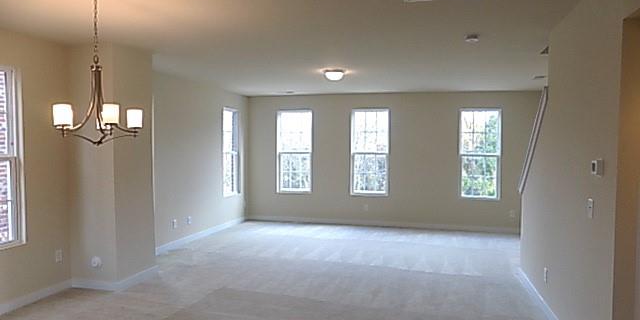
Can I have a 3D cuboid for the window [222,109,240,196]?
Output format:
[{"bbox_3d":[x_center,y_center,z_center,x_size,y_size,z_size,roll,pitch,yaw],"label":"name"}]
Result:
[{"bbox_3d":[-1.851,-0.157,8.759,0.110,1.810,0.790,1,2,15],"label":"window"}]

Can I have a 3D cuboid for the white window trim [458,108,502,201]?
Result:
[{"bbox_3d":[3.135,-0.114,8.299,0.800,1.810,0.110,1,2,15],"label":"white window trim"}]

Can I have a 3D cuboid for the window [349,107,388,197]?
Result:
[{"bbox_3d":[1.040,-0.165,8.849,0.800,1.810,0.110,1,2,15],"label":"window"}]

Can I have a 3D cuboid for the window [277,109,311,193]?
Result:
[{"bbox_3d":[-0.549,-0.184,9.263,0.810,1.810,0.110,1,2,15],"label":"window"}]

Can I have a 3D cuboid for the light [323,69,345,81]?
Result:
[{"bbox_3d":[0.219,-1.238,6.238,0.320,0.125,0.320,1,2,15],"label":"light"}]

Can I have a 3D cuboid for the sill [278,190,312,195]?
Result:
[{"bbox_3d":[-0.552,0.701,9.292,0.820,0.050,0.110,1,2,15],"label":"sill"}]

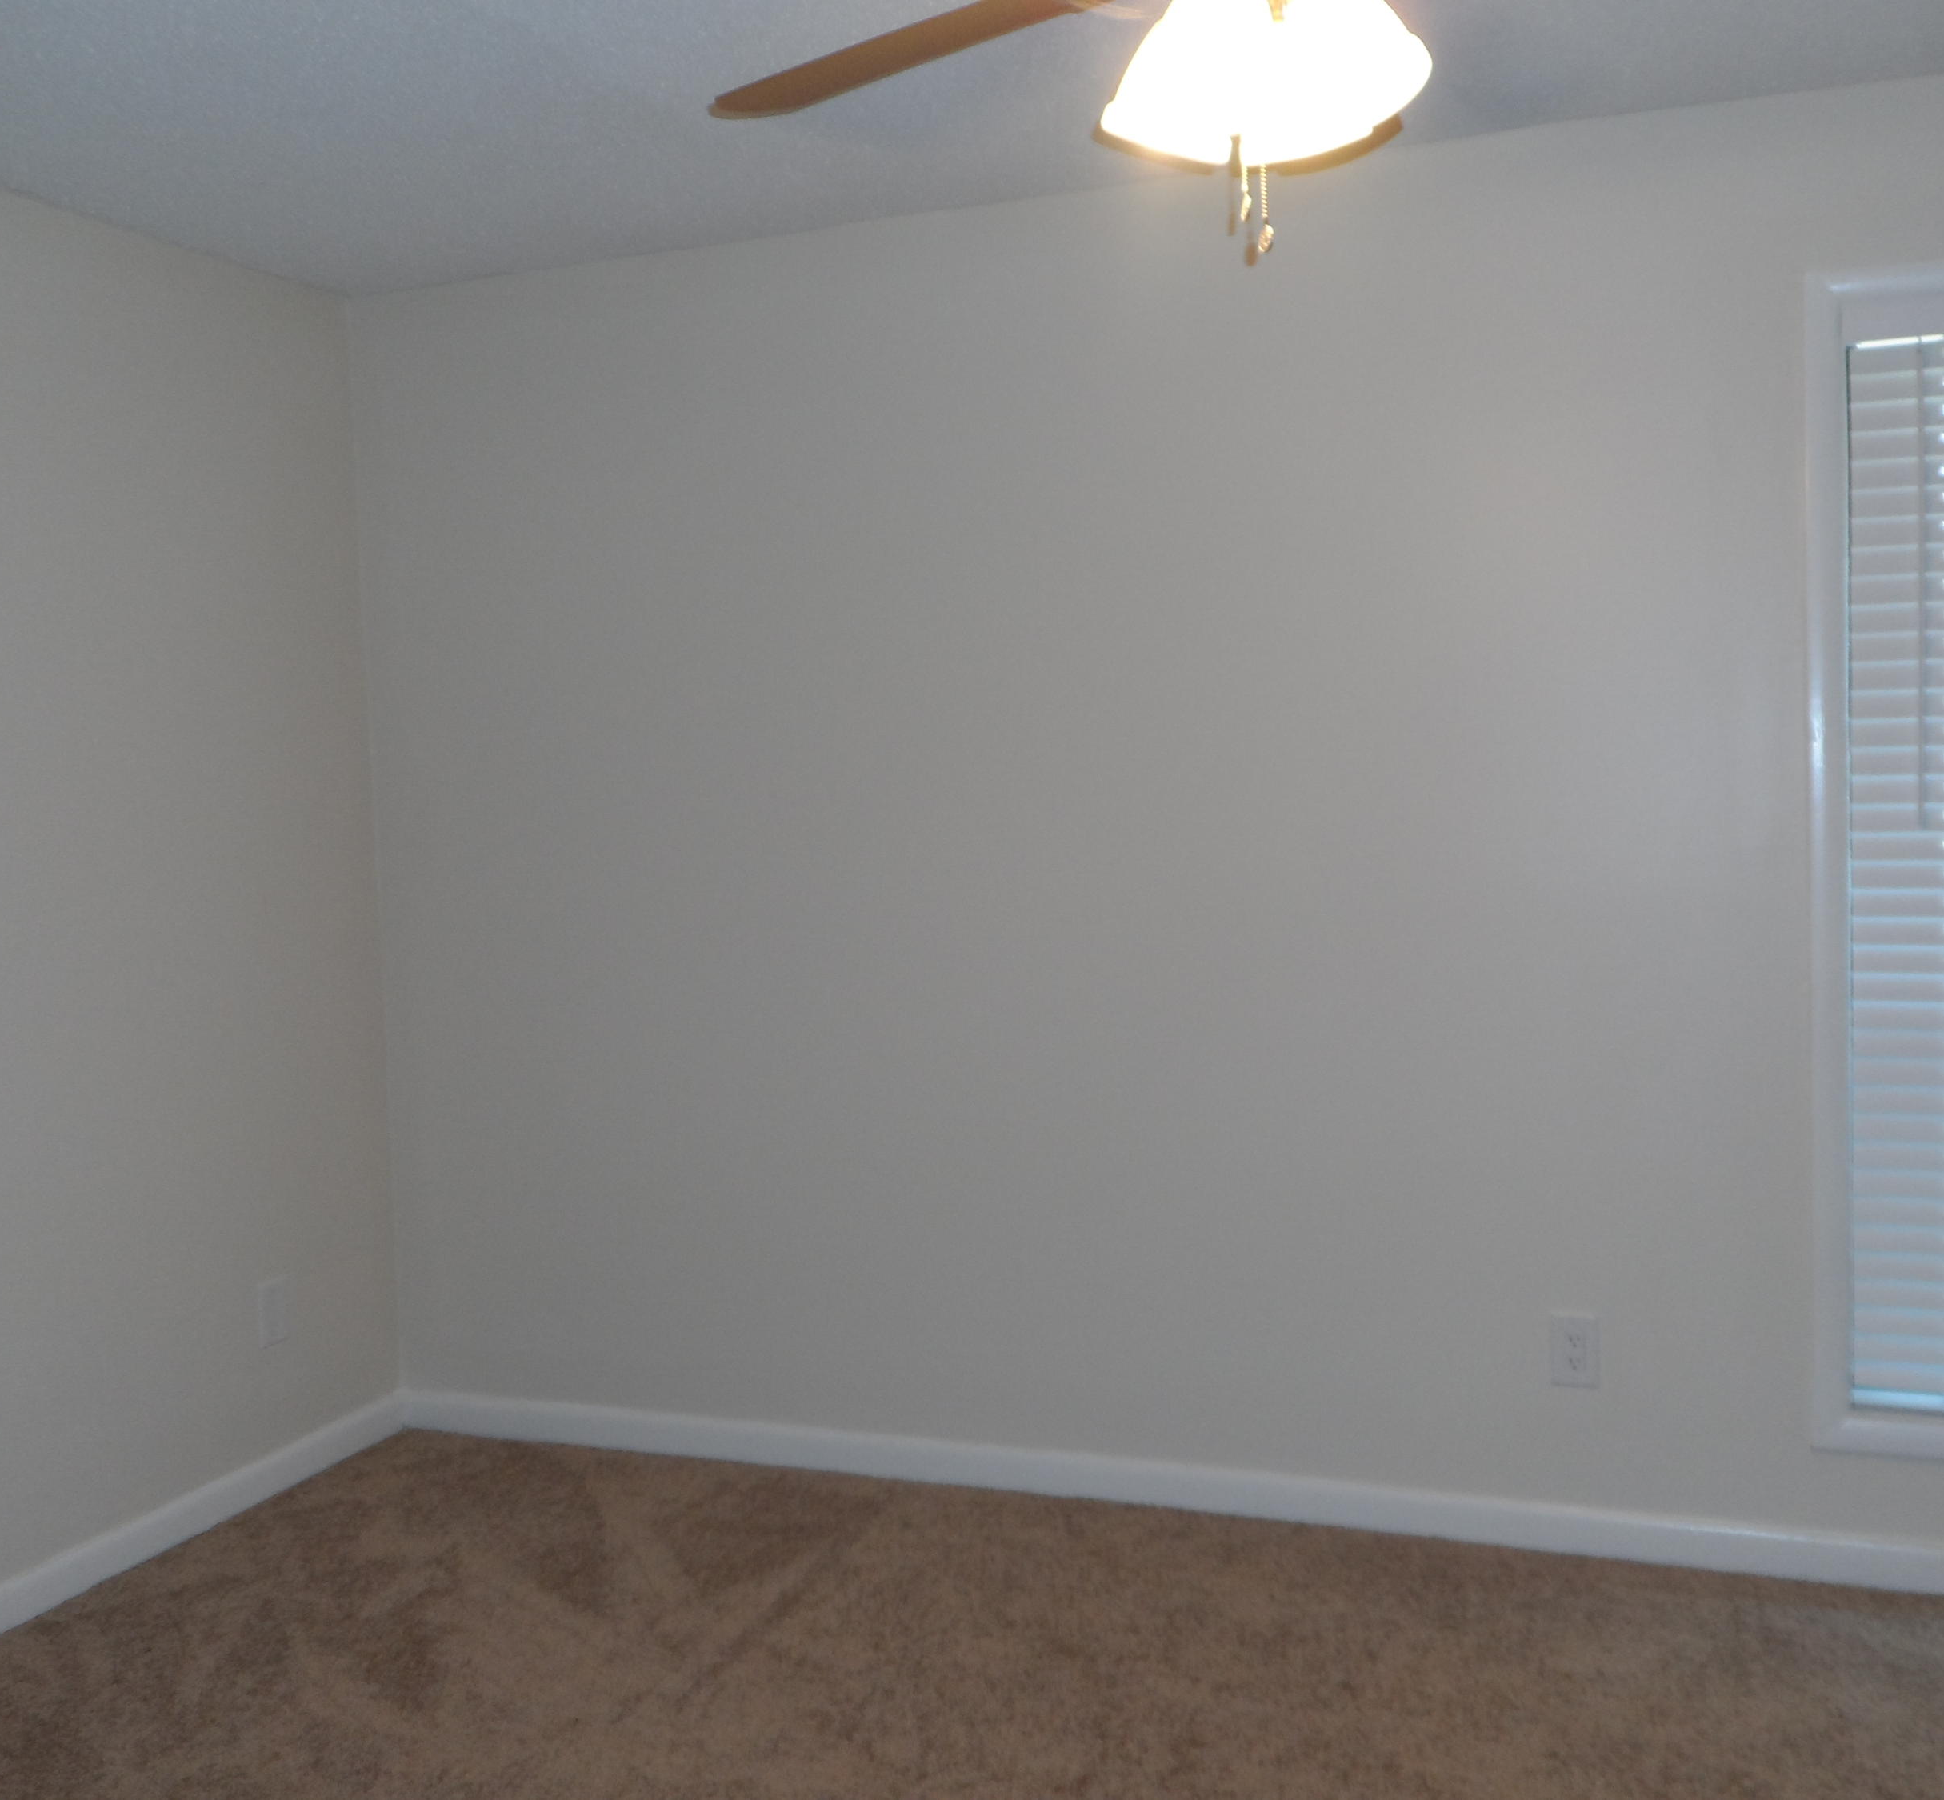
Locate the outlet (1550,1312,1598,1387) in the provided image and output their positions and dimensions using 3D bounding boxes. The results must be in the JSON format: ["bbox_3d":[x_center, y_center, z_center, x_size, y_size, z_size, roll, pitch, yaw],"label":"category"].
[{"bbox_3d":[0.994,0.743,3.198,0.078,0.125,0.010,0,4,21],"label":"outlet"}]

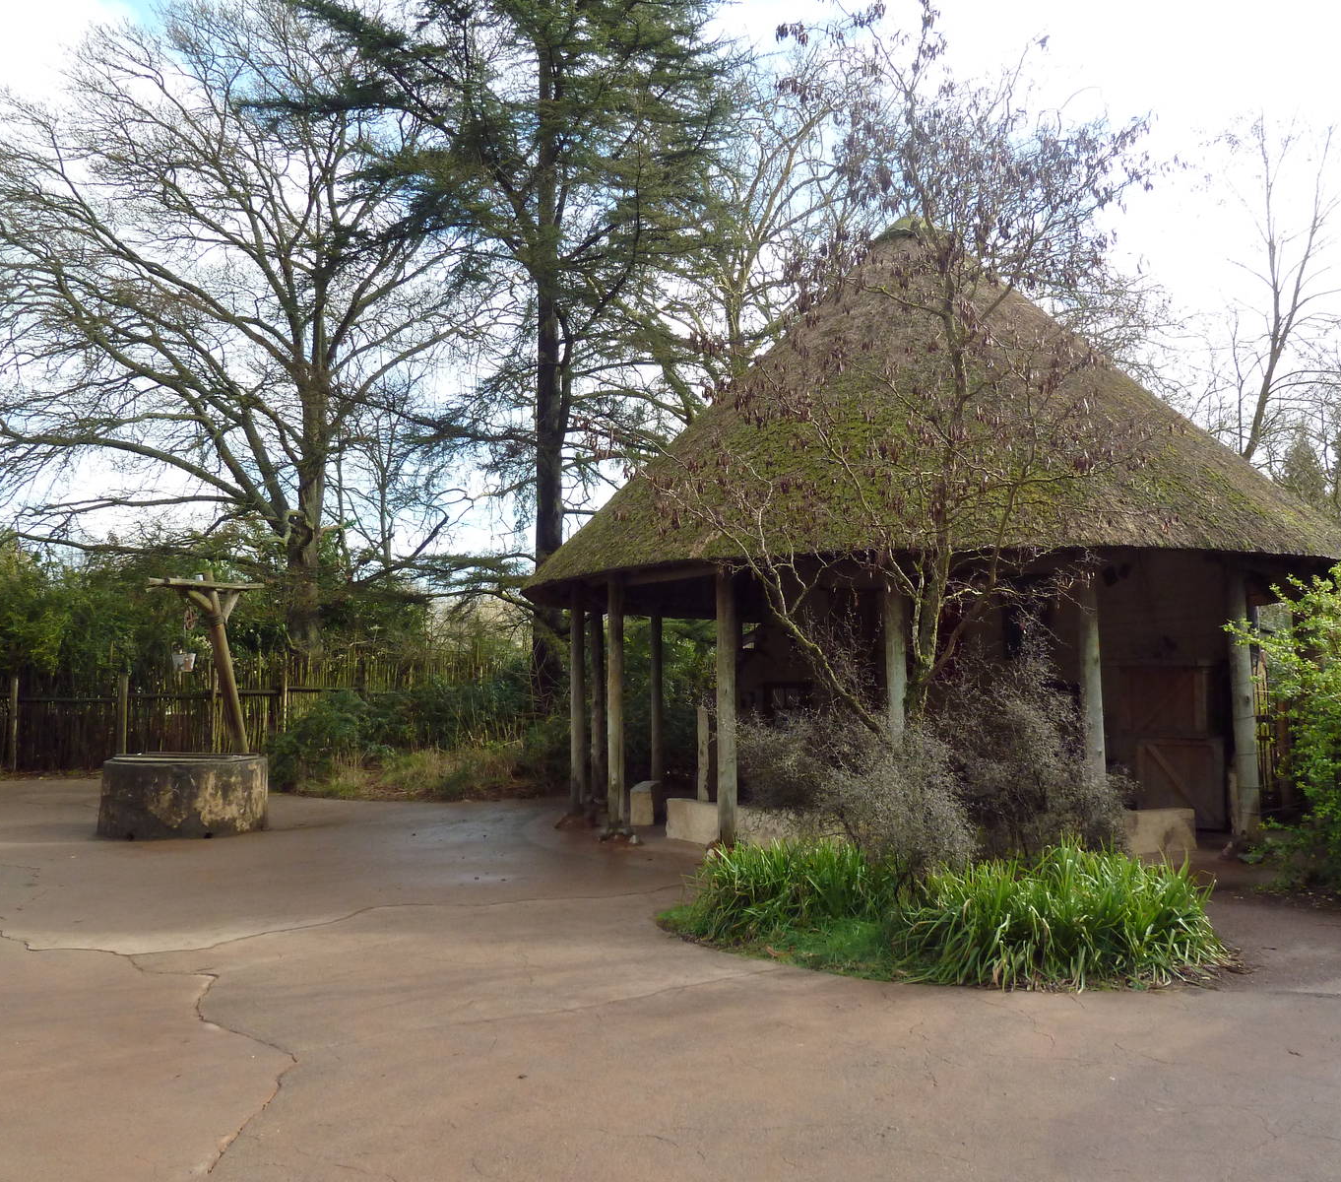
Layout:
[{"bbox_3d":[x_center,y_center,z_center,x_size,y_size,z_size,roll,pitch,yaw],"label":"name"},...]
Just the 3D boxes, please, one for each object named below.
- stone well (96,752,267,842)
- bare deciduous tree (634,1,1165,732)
[{"bbox_3d":[-5.427,2.287,12.882,1.900,0.789,1.900,0,-4,0],"label":"stone well"},{"bbox_3d":[1.810,-1.109,8.607,3.890,6.792,3.500,0,-4,0],"label":"bare deciduous tree"}]

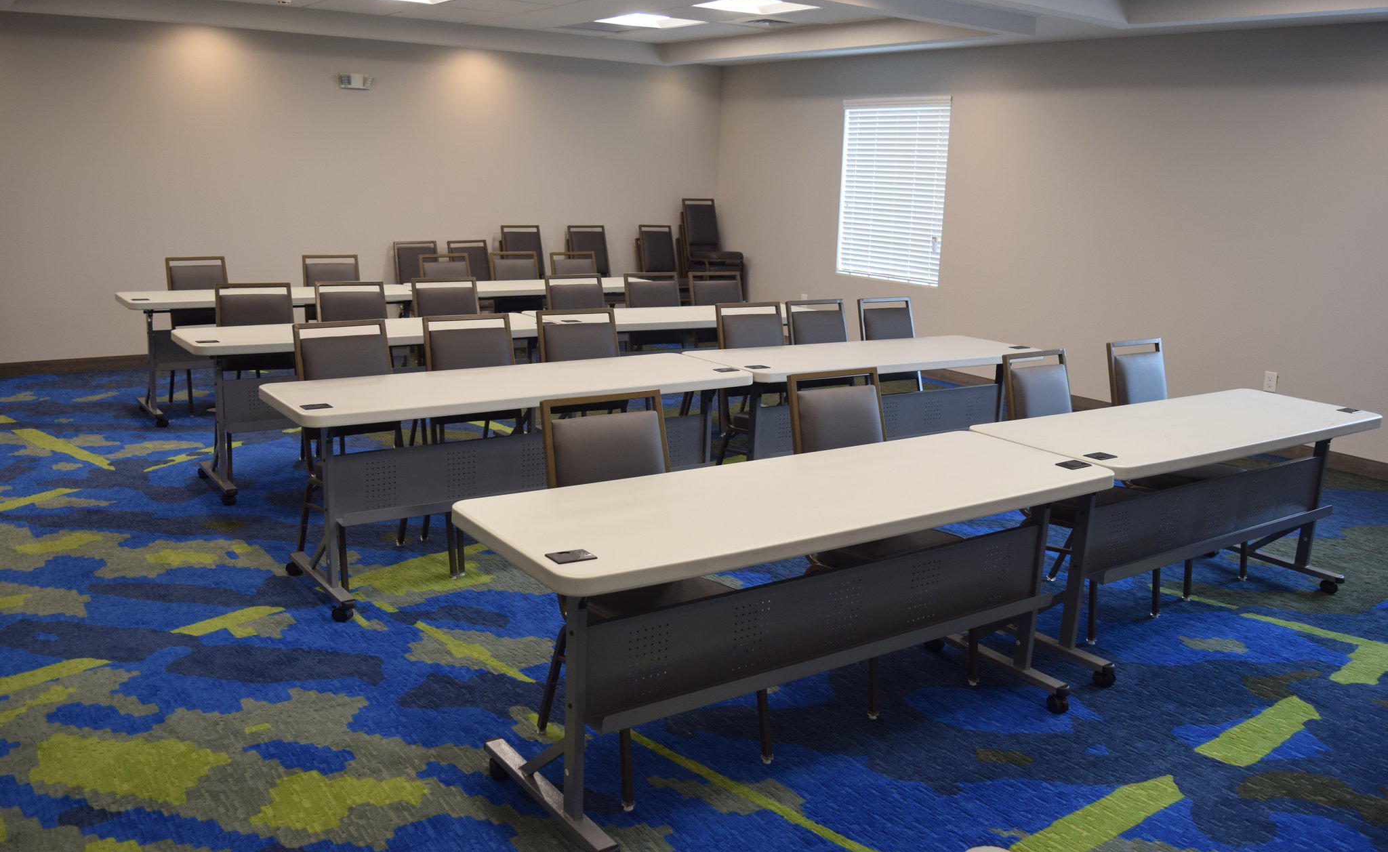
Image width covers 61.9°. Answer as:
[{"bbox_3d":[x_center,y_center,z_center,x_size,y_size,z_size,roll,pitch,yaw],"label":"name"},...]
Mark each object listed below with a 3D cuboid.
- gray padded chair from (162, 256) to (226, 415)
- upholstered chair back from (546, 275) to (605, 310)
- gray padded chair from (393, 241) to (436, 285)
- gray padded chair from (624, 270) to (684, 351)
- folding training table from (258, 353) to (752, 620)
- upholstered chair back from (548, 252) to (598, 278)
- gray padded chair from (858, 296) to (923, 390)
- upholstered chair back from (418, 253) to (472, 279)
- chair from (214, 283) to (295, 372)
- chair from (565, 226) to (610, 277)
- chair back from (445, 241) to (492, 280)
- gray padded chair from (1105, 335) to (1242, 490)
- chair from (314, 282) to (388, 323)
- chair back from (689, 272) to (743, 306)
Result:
[{"bbox_3d":[-3.014,-0.574,7.180,0.450,0.920,0.570,-7,15,-36],"label":"gray padded chair"},{"bbox_3d":[-0.682,-0.646,6.731,0.410,0.450,0.100,-7,5,-35],"label":"upholstered chair back"},{"bbox_3d":[-2.110,-0.990,9.200,0.450,0.917,0.565,-6,15,-35],"label":"gray padded chair"},{"bbox_3d":[-0.127,-0.427,6.900,0.450,0.917,0.565,-6,15,-33],"label":"gray padded chair"},{"bbox_3d":[-0.673,0.180,4.489,1.830,0.734,0.614,-7,15,-35],"label":"folding training table"},{"bbox_3d":[-0.765,-0.801,8.470,0.455,0.915,0.550,-7,15,-35],"label":"upholstered chair back"},{"bbox_3d":[1.163,-0.190,6.027,0.455,0.915,0.550,-7,15,-35],"label":"gray padded chair"},{"bbox_3d":[-1.594,-0.692,7.817,0.455,0.915,0.550,-7,15,-35],"label":"upholstered chair back"},{"bbox_3d":[-2.047,-0.211,5.591,0.450,0.917,0.565,-6,15,-34],"label":"chair"},{"bbox_3d":[-0.827,-1.298,10.282,0.450,0.920,0.570,-7,15,-37],"label":"chair"},{"bbox_3d":[-1.805,-1.253,9.313,0.410,0.450,0.100,-7,5,-35],"label":"chair back"},{"bbox_3d":[1.921,0.149,4.593,0.450,0.917,0.565,-6,15,-33],"label":"gray padded chair"},{"bbox_3d":[-1.635,-0.240,5.816,0.450,0.920,0.570,-6,15,-35],"label":"chair"},{"bbox_3d":[0.151,-0.731,7.263,0.410,0.450,0.100,-7,5,-35],"label":"chair back"}]

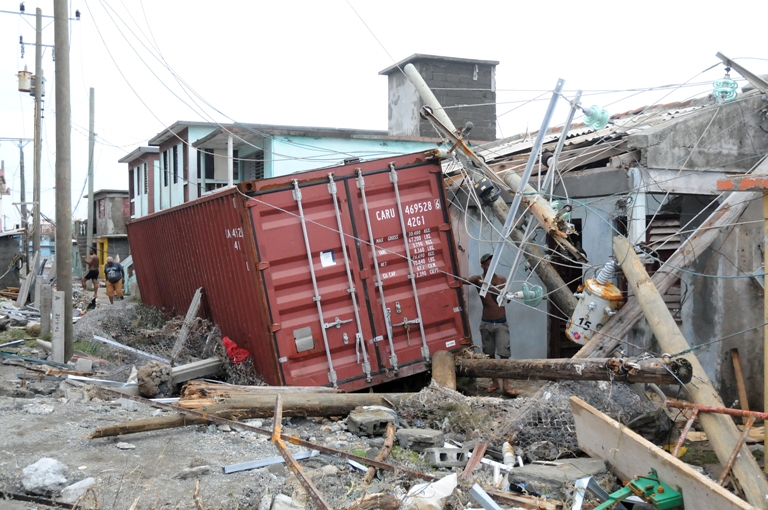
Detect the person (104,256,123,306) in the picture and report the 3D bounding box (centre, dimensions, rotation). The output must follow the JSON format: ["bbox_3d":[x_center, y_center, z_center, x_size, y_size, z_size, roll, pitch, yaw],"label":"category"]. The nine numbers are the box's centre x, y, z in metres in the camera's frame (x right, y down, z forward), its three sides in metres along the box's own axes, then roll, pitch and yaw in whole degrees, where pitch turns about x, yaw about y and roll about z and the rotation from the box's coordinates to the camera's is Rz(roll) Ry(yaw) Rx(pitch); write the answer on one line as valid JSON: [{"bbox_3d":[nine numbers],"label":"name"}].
[{"bbox_3d":[-9.108,0.872,28.800,0.660,1.600,0.480,0,1,-12],"label":"person"}]

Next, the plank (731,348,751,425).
[{"bbox_3d":[3.796,1.415,9.100,0.085,0.840,0.040,-12,-8,17],"label":"plank"}]

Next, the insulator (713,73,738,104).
[{"bbox_3d":[3.567,-1.732,8.900,0.255,0.360,0.255,17,-15,0],"label":"insulator"}]

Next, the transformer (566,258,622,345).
[{"bbox_3d":[2.248,0.496,9.100,0.500,0.960,0.540,33,28,26],"label":"transformer"}]

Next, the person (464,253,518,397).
[{"bbox_3d":[1.337,0.858,10.600,0.640,1.740,0.420,0,1,5],"label":"person"}]

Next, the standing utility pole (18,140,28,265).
[{"bbox_3d":[-20.311,-2.394,48.000,0.270,8.400,0.270,-2,1,-30],"label":"standing utility pole"}]

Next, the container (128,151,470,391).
[{"bbox_3d":[-2.561,0.231,15.536,2.440,2.590,12.190,-12,5,-22],"label":"container"}]

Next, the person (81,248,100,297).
[{"bbox_3d":[-9.977,0.596,29.000,0.580,1.740,0.500,0,1,9],"label":"person"}]

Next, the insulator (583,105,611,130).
[{"bbox_3d":[2.269,-1.468,9.100,0.360,0.255,0.255,16,-7,-26],"label":"insulator"}]

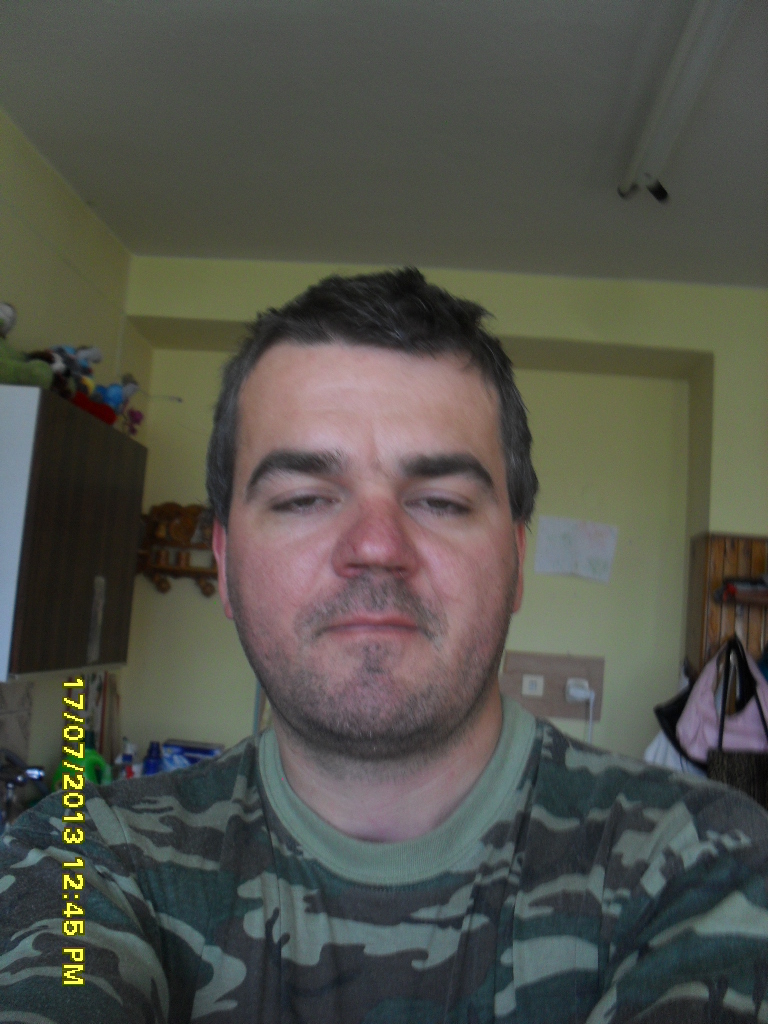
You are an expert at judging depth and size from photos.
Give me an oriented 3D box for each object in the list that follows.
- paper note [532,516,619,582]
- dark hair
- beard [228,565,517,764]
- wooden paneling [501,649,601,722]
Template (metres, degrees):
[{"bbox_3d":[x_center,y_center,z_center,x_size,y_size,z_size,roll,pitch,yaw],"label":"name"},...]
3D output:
[{"bbox_3d":[0.734,0.146,3.968,0.297,0.210,0.005,7,-6,4],"label":"paper note"},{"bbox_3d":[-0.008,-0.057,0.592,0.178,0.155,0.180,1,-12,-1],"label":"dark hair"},{"bbox_3d":[-0.006,0.075,0.512,0.150,0.105,0.105,1,-12,-1],"label":"beard"},{"bbox_3d":[0.634,0.656,3.911,0.388,0.242,0.022,4,-6,4],"label":"wooden paneling"}]

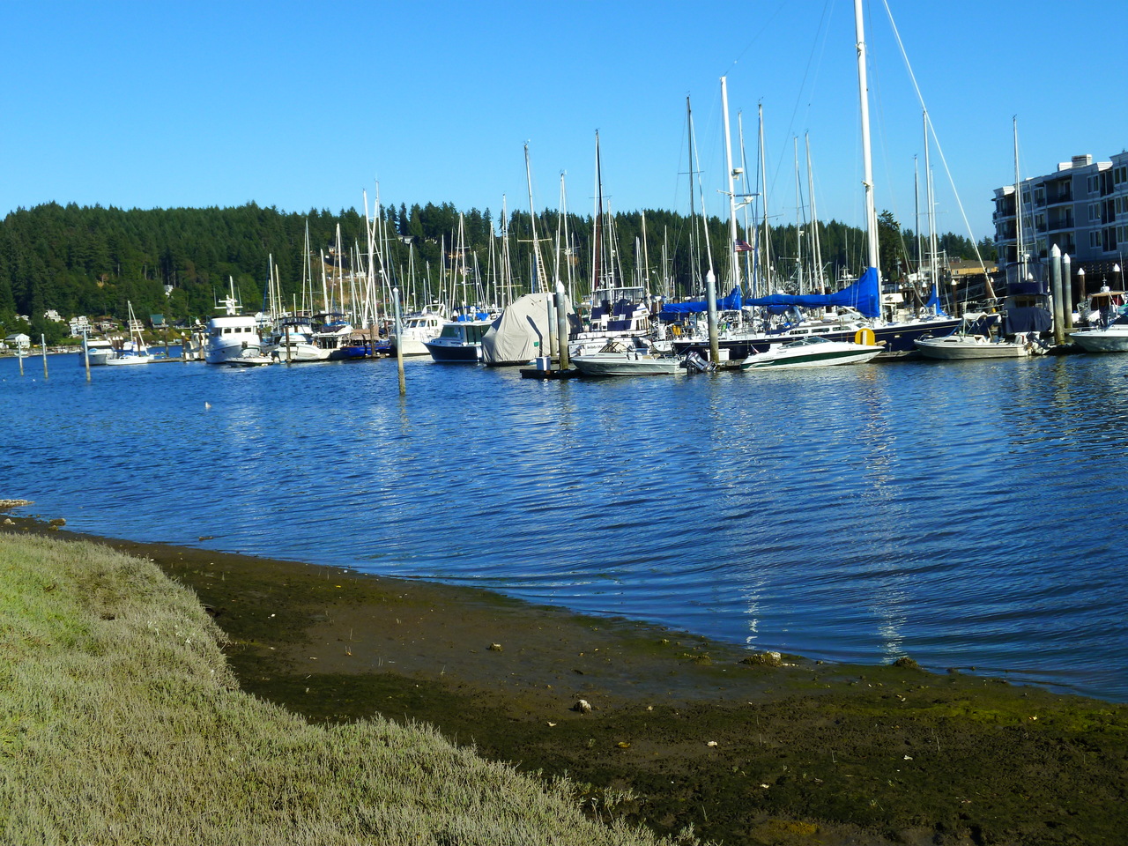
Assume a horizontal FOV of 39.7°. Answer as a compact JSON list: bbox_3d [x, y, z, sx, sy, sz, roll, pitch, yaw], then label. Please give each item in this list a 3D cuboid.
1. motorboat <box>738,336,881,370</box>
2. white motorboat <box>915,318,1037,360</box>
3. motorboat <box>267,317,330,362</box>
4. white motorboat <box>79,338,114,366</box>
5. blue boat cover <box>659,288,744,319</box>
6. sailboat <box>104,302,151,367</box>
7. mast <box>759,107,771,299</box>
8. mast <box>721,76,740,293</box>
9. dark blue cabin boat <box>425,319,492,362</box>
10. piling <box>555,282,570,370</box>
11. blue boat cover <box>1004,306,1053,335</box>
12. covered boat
[{"bbox_3d":[10.834,-3.232,68.800,6.300,1.350,2.300,-2,4,16],"label":"motorboat"},{"bbox_3d":[17.931,-3.870,67.500,5.500,1.950,2.100,-2,4,21],"label":"white motorboat"},{"bbox_3d":[-24.713,-7.641,145.000,3.500,4.000,9.500,-6,5,-33],"label":"motorboat"},{"bbox_3d":[-55.682,-8.352,187.000,3.100,3.300,8.800,-6,5,-31],"label":"white motorboat"},{"bbox_3d":[6.744,-5.888,76.000,3.950,1.300,0.500,-2,4,15],"label":"blue boat cover"},{"bbox_3d":[-50.707,-10.207,182.000,5.400,7.100,2.000,-5,4,-25],"label":"sailboat"},{"bbox_3d":[12.582,-13.133,97.553,0.180,13.340,0.180,-2,4,17],"label":"mast"},{"bbox_3d":[8.038,-10.696,75.105,0.230,11.790,0.230,-3,4,17],"label":"mast"},{"bbox_3d":[-6.970,-5.727,109.000,2.700,2.950,7.500,-7,5,-44],"label":"dark blue cabin boat"},{"bbox_3d":[-0.047,-4.245,68.800,0.400,3.950,0.400,-3,4,0],"label":"piling"},{"bbox_3d":[22.989,-5.109,77.500,2.400,1.300,1.600,-2,4,16],"label":"blue boat cover"},{"bbox_3d":[-2.115,-5.932,97.500,3.200,4.350,8.800,-1,4,29],"label":"covered boat"}]

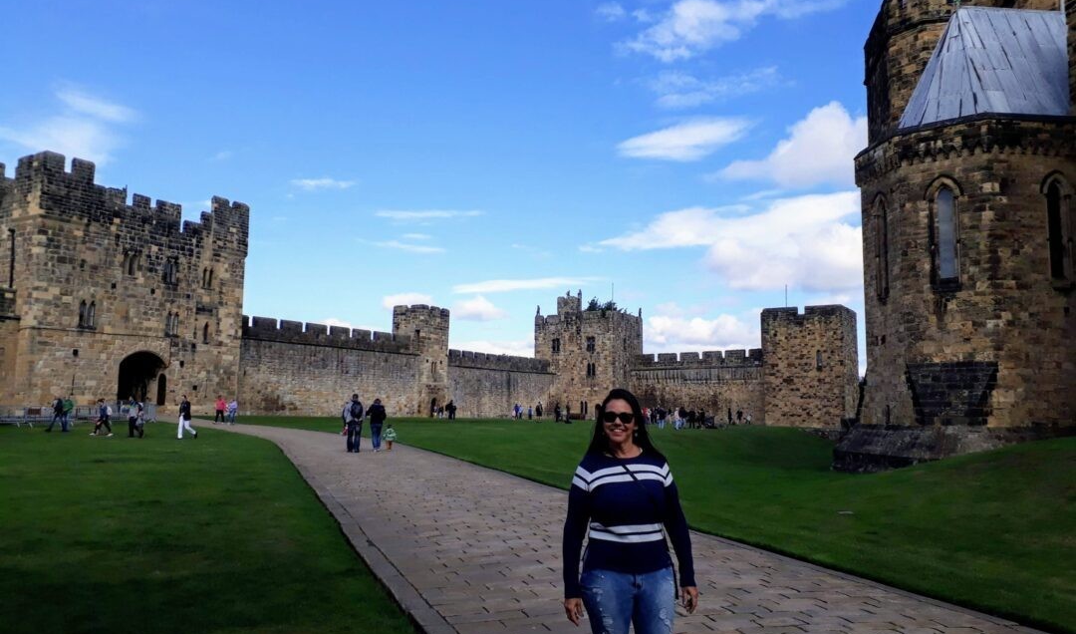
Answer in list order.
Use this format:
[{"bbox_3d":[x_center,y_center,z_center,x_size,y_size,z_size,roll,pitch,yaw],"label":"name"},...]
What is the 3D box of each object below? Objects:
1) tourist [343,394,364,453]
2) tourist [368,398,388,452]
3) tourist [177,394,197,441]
[{"bbox_3d":[-5.681,3.277,25.800,0.600,1.780,0.420,2,-7,-18],"label":"tourist"},{"bbox_3d":[-4.965,3.332,25.800,0.580,1.630,0.380,2,-6,-13],"label":"tourist"},{"bbox_3d":[-13.474,3.853,32.200,0.700,1.700,0.500,2,-6,-17],"label":"tourist"}]

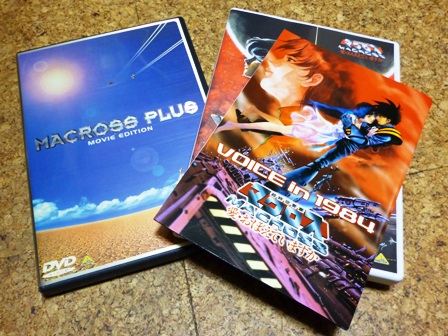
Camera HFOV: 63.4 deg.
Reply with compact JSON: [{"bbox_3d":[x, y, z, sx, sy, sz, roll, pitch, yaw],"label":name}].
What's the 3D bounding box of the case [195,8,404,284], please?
[{"bbox_3d":[0.055,-0.028,0.258,0.136,0.015,0.190,12,65,1],"label":"case"}]

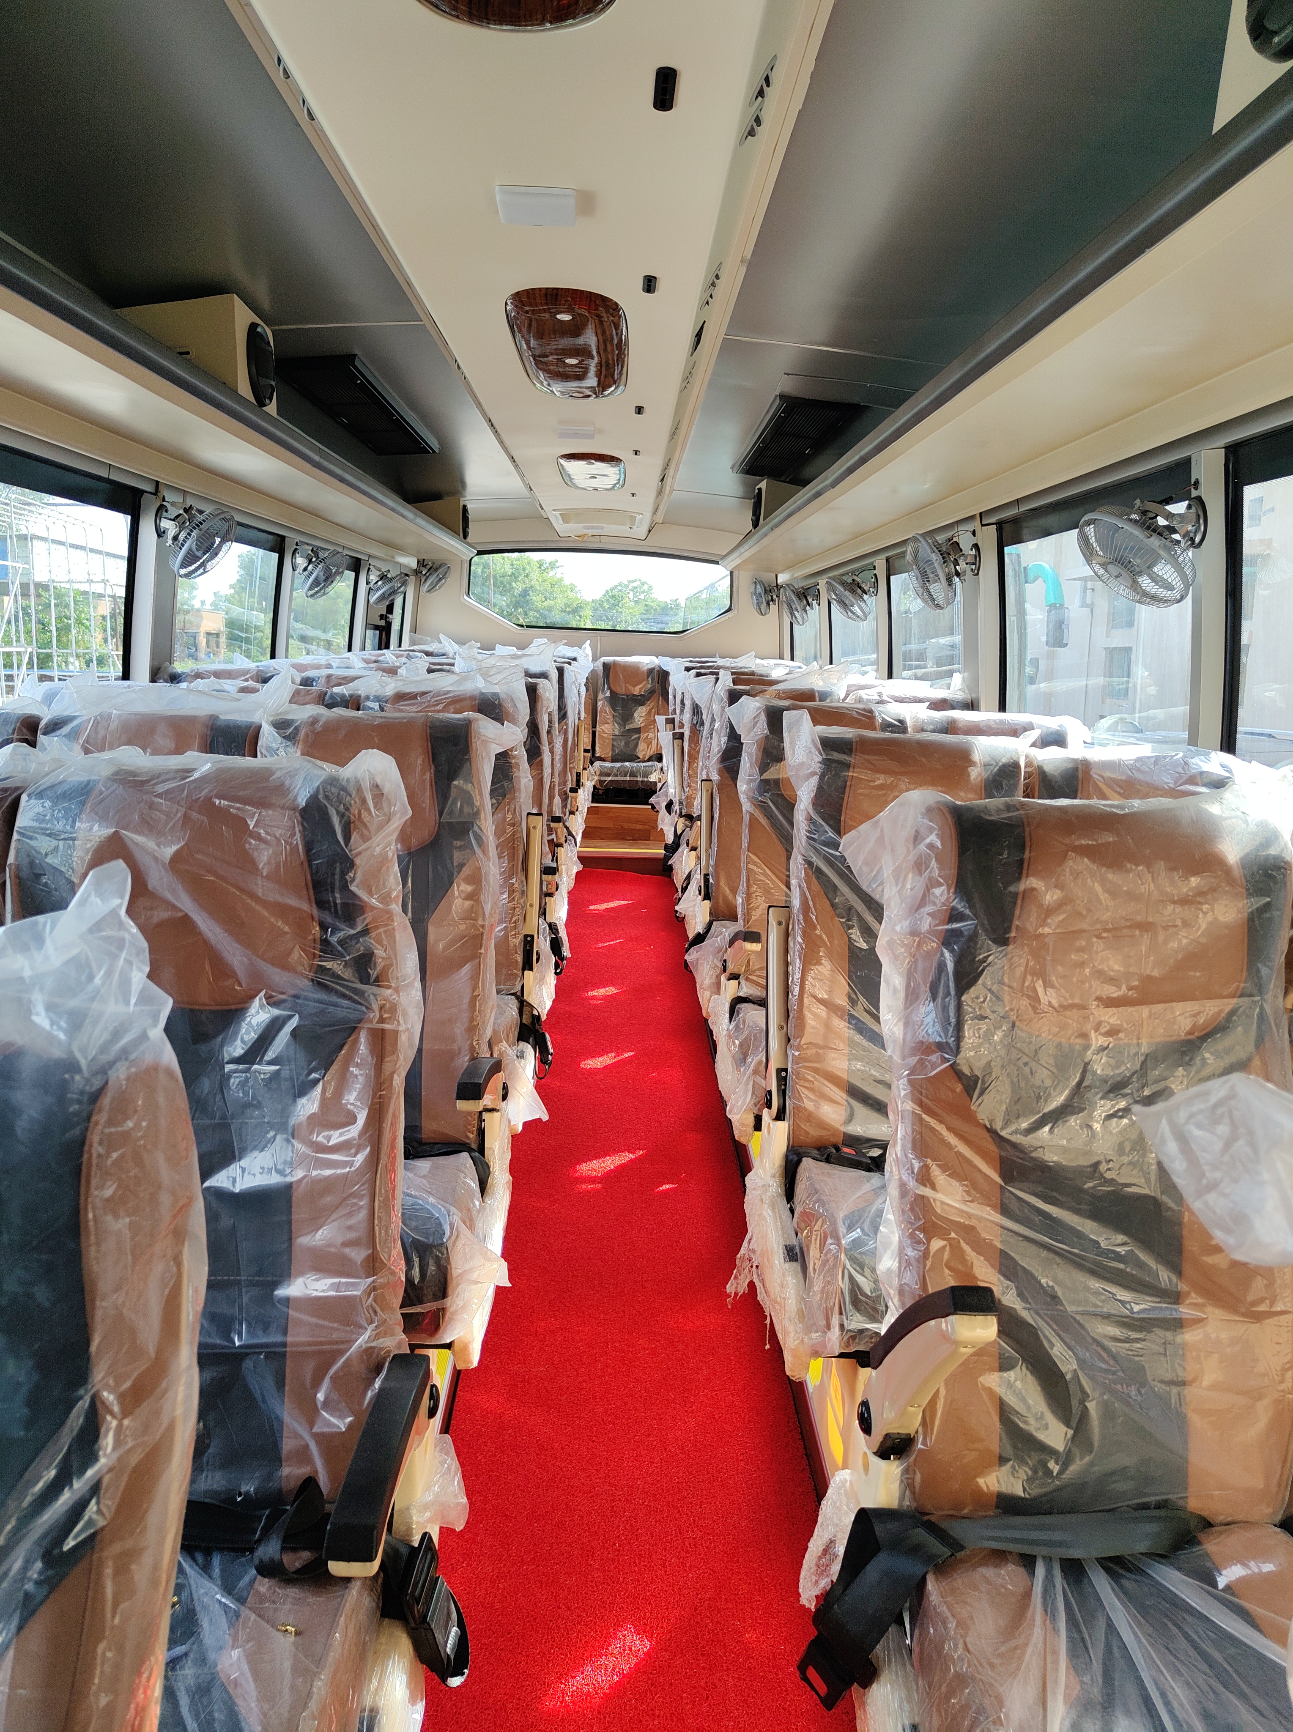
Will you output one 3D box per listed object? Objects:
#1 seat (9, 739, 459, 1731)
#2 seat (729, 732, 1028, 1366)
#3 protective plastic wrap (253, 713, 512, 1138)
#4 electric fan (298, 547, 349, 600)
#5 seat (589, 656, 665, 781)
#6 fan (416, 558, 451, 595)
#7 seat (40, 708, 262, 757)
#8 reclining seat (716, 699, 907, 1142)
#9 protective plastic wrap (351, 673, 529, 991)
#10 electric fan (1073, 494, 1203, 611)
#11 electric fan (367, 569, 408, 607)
[{"bbox_3d":[-0.432,0.396,1.020,0.440,0.950,0.660,2,10,-2],"label":"seat"},{"bbox_3d":[0.418,0.327,1.944,0.430,1.040,0.720,1,11,-1],"label":"seat"},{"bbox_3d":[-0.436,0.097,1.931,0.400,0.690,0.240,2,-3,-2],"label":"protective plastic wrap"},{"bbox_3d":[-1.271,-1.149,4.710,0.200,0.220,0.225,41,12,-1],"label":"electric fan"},{"bbox_3d":[-0.126,-0.864,7.468,0.440,0.850,0.700,1,11,-1],"label":"seat"},{"bbox_3d":[-1.356,-1.855,7.712,0.190,0.240,0.240,42,20,7],"label":"fan"},{"bbox_3d":[-0.912,0.291,1.949,0.420,1.040,0.720,1,11,-1],"label":"seat"},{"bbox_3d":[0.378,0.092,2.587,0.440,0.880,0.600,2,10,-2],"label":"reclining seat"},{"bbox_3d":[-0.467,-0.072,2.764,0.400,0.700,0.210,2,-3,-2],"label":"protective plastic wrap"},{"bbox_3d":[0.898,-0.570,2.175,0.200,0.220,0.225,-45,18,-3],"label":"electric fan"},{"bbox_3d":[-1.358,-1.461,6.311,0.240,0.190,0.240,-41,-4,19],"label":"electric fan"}]

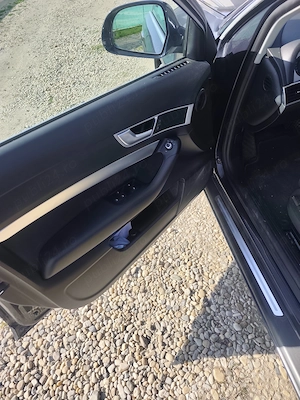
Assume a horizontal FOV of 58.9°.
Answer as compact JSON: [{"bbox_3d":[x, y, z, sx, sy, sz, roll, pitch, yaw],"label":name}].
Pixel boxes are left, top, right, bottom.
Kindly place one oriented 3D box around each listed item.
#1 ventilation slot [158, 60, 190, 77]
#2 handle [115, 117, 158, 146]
[{"bbox_3d":[0.066,-0.354,0.715,0.017,0.013,0.130,32,53,27],"label":"ventilation slot"},{"bbox_3d":[-0.038,-0.179,0.698,0.032,0.055,0.150,32,46,27],"label":"handle"}]

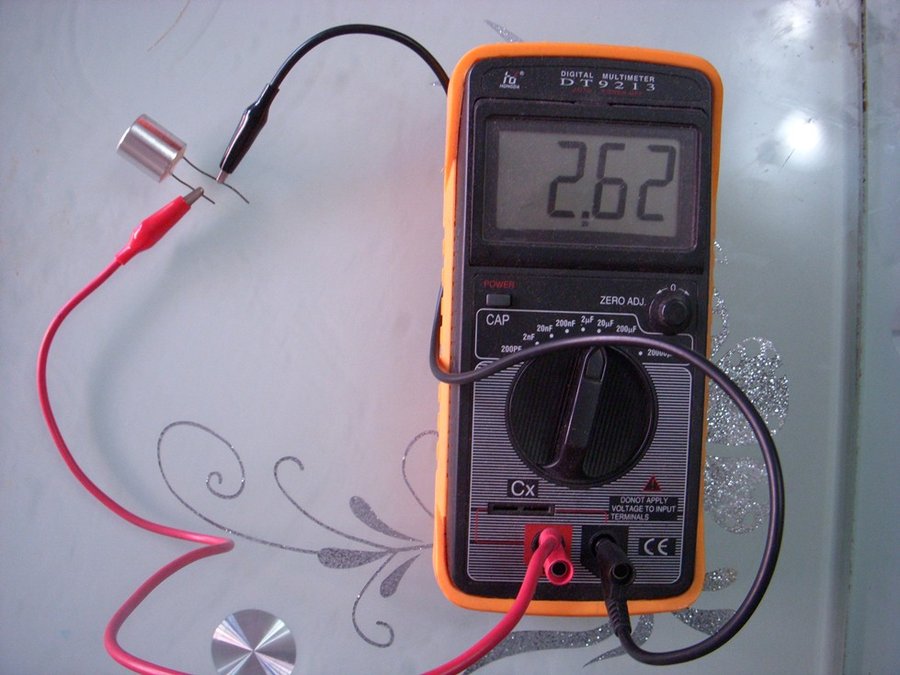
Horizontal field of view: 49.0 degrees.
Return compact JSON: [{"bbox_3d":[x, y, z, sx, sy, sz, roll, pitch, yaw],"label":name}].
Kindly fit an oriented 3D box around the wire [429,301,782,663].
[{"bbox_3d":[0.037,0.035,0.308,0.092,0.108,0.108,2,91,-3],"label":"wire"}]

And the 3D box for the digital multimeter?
[{"bbox_3d":[0.043,-0.003,0.344,0.093,0.040,0.194,2,91,-3],"label":"digital multimeter"}]

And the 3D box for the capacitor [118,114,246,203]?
[{"bbox_3d":[-0.094,-0.059,0.350,0.048,0.016,0.016,35,89,-3],"label":"capacitor"}]

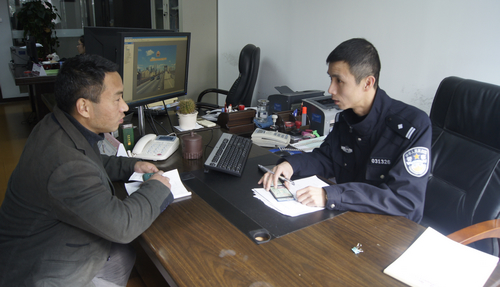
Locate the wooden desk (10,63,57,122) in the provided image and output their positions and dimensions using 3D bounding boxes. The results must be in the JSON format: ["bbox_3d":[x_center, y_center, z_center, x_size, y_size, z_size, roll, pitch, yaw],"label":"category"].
[{"bbox_3d":[-2.358,-0.530,4.491,0.750,0.750,1.250,-12,23,-33],"label":"wooden desk"}]

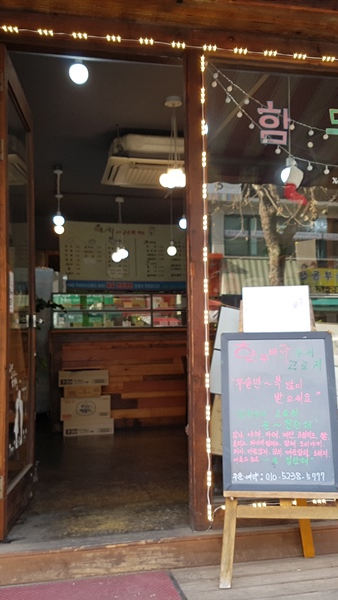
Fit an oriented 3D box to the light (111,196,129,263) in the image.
[{"bbox_3d":[-0.493,-0.717,6.050,0.160,0.649,0.160,0,-3,-12],"label":"light"}]

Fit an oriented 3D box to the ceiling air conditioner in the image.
[{"bbox_3d":[-0.111,-1.269,5.524,0.950,0.240,0.950,0,-2,-12],"label":"ceiling air conditioner"}]

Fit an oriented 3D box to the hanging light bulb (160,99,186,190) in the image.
[{"bbox_3d":[0.030,-0.944,3.600,0.165,0.551,0.165,-1,-3,0],"label":"hanging light bulb"}]

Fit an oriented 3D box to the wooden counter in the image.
[{"bbox_3d":[-0.441,0.747,5.707,1.334,0.938,0.060,0,-2,-12],"label":"wooden counter"}]

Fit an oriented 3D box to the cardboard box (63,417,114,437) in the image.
[{"bbox_3d":[-0.750,1.156,5.565,0.448,0.138,0.300,0,-3,-12],"label":"cardboard box"}]

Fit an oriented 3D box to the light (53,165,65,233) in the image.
[{"bbox_3d":[-0.966,-0.878,5.300,0.100,0.600,0.100,0,-3,-12],"label":"light"}]

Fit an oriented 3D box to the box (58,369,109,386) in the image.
[{"bbox_3d":[-0.782,0.706,5.489,0.445,0.135,0.280,0,-2,-14],"label":"box"}]

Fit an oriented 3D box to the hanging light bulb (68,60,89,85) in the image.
[{"bbox_3d":[-0.524,-1.319,3.500,0.110,0.135,0.110,0,-2,-12],"label":"hanging light bulb"}]

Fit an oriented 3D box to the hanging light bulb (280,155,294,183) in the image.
[{"bbox_3d":[0.683,-0.731,3.400,0.095,0.156,0.095,0,-3,-12],"label":"hanging light bulb"}]

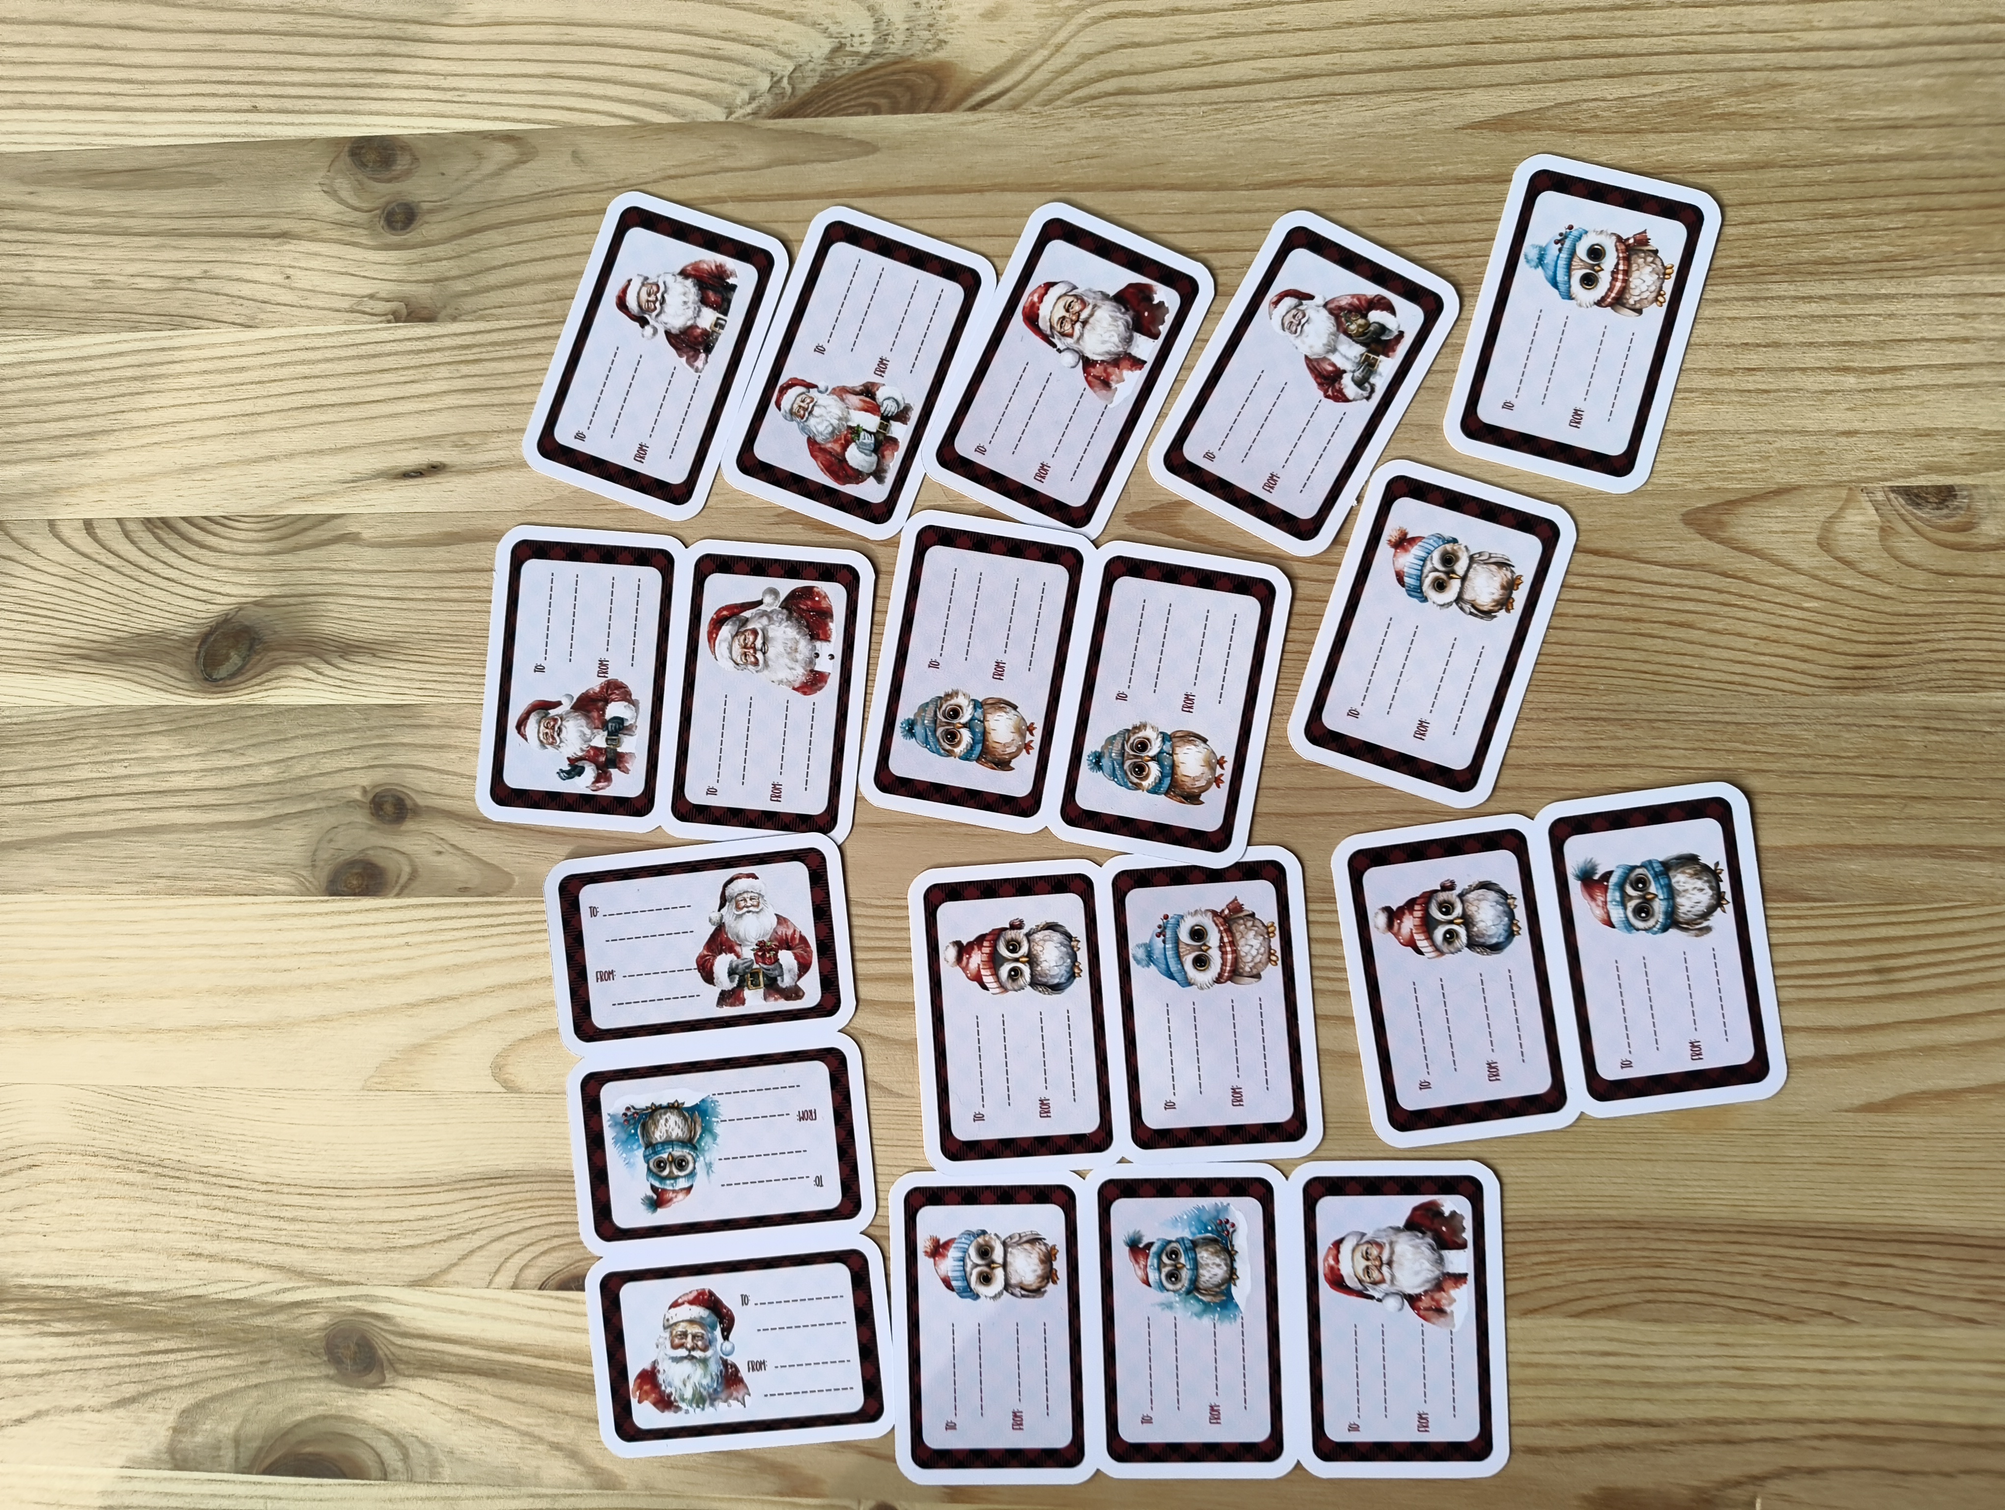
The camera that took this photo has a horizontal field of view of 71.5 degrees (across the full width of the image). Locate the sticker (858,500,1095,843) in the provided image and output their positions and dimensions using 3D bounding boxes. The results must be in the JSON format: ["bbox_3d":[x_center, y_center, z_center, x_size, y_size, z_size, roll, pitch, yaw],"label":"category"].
[{"bbox_3d":[-0.006,-0.021,0.345,0.050,0.001,0.076,10,90,5],"label":"sticker"}]

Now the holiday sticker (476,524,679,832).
[{"bbox_3d":[-0.107,-0.020,0.353,0.050,0.001,0.076,5,89,4],"label":"holiday sticker"}]

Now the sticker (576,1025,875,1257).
[{"bbox_3d":[-0.071,0.097,0.348,0.076,0.001,0.050,-7,88,4],"label":"sticker"}]

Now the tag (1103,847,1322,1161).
[{"bbox_3d":[0.050,0.061,0.339,0.050,0.001,0.076,-4,88,4],"label":"tag"}]

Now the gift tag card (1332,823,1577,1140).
[{"bbox_3d":[0.109,0.054,0.335,0.050,0.001,0.076,-8,88,4],"label":"gift tag card"}]

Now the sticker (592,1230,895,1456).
[{"bbox_3d":[-0.065,0.147,0.346,0.076,0.001,0.050,-7,88,4],"label":"sticker"}]

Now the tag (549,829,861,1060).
[{"bbox_3d":[-0.077,0.049,0.354,0.077,0.001,0.051,-7,88,4],"label":"tag"}]

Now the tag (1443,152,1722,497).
[{"bbox_3d":[0.142,-0.106,0.341,0.051,0.001,0.077,16,90,5],"label":"tag"}]

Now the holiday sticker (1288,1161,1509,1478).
[{"bbox_3d":[0.096,0.137,0.339,0.051,0.001,0.077,-2,89,4],"label":"holiday sticker"}]

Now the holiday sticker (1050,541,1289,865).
[{"bbox_3d":[0.041,-0.013,0.342,0.050,0.001,0.076,10,90,5],"label":"holiday sticker"}]

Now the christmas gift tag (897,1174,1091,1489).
[{"bbox_3d":[-0.002,0.142,0.346,0.051,0.001,0.077,-2,89,4],"label":"christmas gift tag"}]

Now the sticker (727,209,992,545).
[{"bbox_3d":[-0.037,-0.098,0.354,0.051,0.001,0.077,21,90,5],"label":"sticker"}]

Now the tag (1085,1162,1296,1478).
[{"bbox_3d":[0.046,0.137,0.338,0.050,0.001,0.076,-2,89,4],"label":"tag"}]

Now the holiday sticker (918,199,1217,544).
[{"bbox_3d":[0.016,-0.096,0.350,0.051,0.001,0.077,25,91,4],"label":"holiday sticker"}]

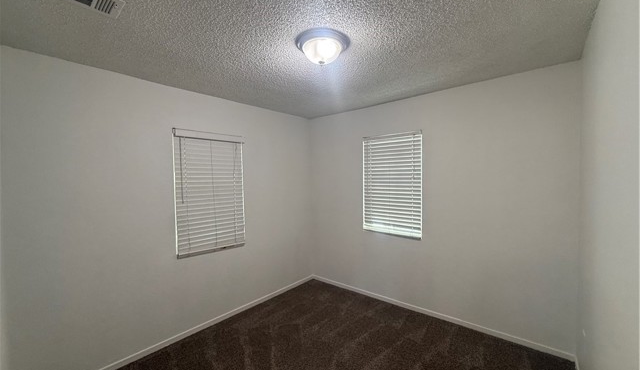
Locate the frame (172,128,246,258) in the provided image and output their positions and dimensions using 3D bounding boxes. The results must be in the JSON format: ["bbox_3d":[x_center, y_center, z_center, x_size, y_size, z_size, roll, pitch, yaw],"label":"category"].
[{"bbox_3d":[-1.133,0.082,2.763,0.060,1.235,0.755,0,2,40],"label":"frame"}]

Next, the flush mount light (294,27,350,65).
[{"bbox_3d":[0.021,-0.868,1.708,0.364,0.149,0.364,-1,2,0],"label":"flush mount light"}]

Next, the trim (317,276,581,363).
[{"bbox_3d":[0.985,1.417,3.045,2.888,0.058,0.016,0,2,40],"label":"trim"}]

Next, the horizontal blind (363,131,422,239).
[{"bbox_3d":[0.839,-0.004,3.106,0.755,1.220,0.060,0,2,40],"label":"horizontal blind"}]

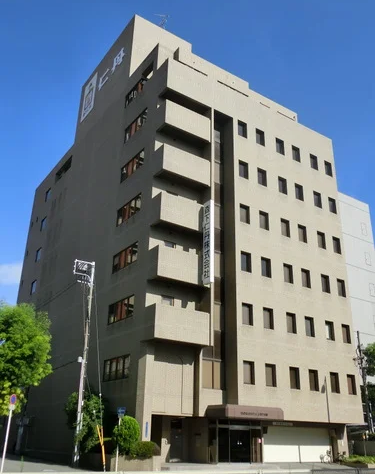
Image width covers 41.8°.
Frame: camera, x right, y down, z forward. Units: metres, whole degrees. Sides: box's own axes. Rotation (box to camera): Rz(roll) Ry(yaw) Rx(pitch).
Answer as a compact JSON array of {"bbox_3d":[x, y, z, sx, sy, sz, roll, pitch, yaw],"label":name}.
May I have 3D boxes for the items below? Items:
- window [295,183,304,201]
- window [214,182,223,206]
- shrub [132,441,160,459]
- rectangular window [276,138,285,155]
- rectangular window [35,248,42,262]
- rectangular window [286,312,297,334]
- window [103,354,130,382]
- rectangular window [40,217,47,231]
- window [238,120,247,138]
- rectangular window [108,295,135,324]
[{"bbox_3d":[9.077,-3.641,40.114,0.891,1.382,0.150,16,-27,-31],"label":"window"},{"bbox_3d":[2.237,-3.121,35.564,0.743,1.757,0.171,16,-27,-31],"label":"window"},{"bbox_3d":[-2.374,11.787,27.040,1.264,0.928,1.185,16,-27,-30],"label":"shrub"},{"bbox_3d":[7.101,-6.963,37.975,0.828,1.295,0.200,16,-27,-31],"label":"rectangular window"},{"bbox_3d":[-14.958,1.819,49.629,0.200,1.210,1.365,16,-27,-31],"label":"rectangular window"},{"bbox_3d":[7.154,6.007,34.212,0.875,1.358,0.214,16,-27,-31],"label":"rectangular window"},{"bbox_3d":[-4.753,8.954,33.423,0.200,1.433,3.841,16,-27,-30],"label":"window"},{"bbox_3d":[-17.040,-1.510,58.400,0.200,1.173,1.738,16,-27,-30],"label":"rectangular window"},{"bbox_3d":[4.568,-9.012,41.322,0.904,1.482,0.200,16,-27,-30],"label":"window"},{"bbox_3d":[-4.664,5.221,35.018,0.200,1.433,3.841,16,-27,-30],"label":"rectangular window"}]

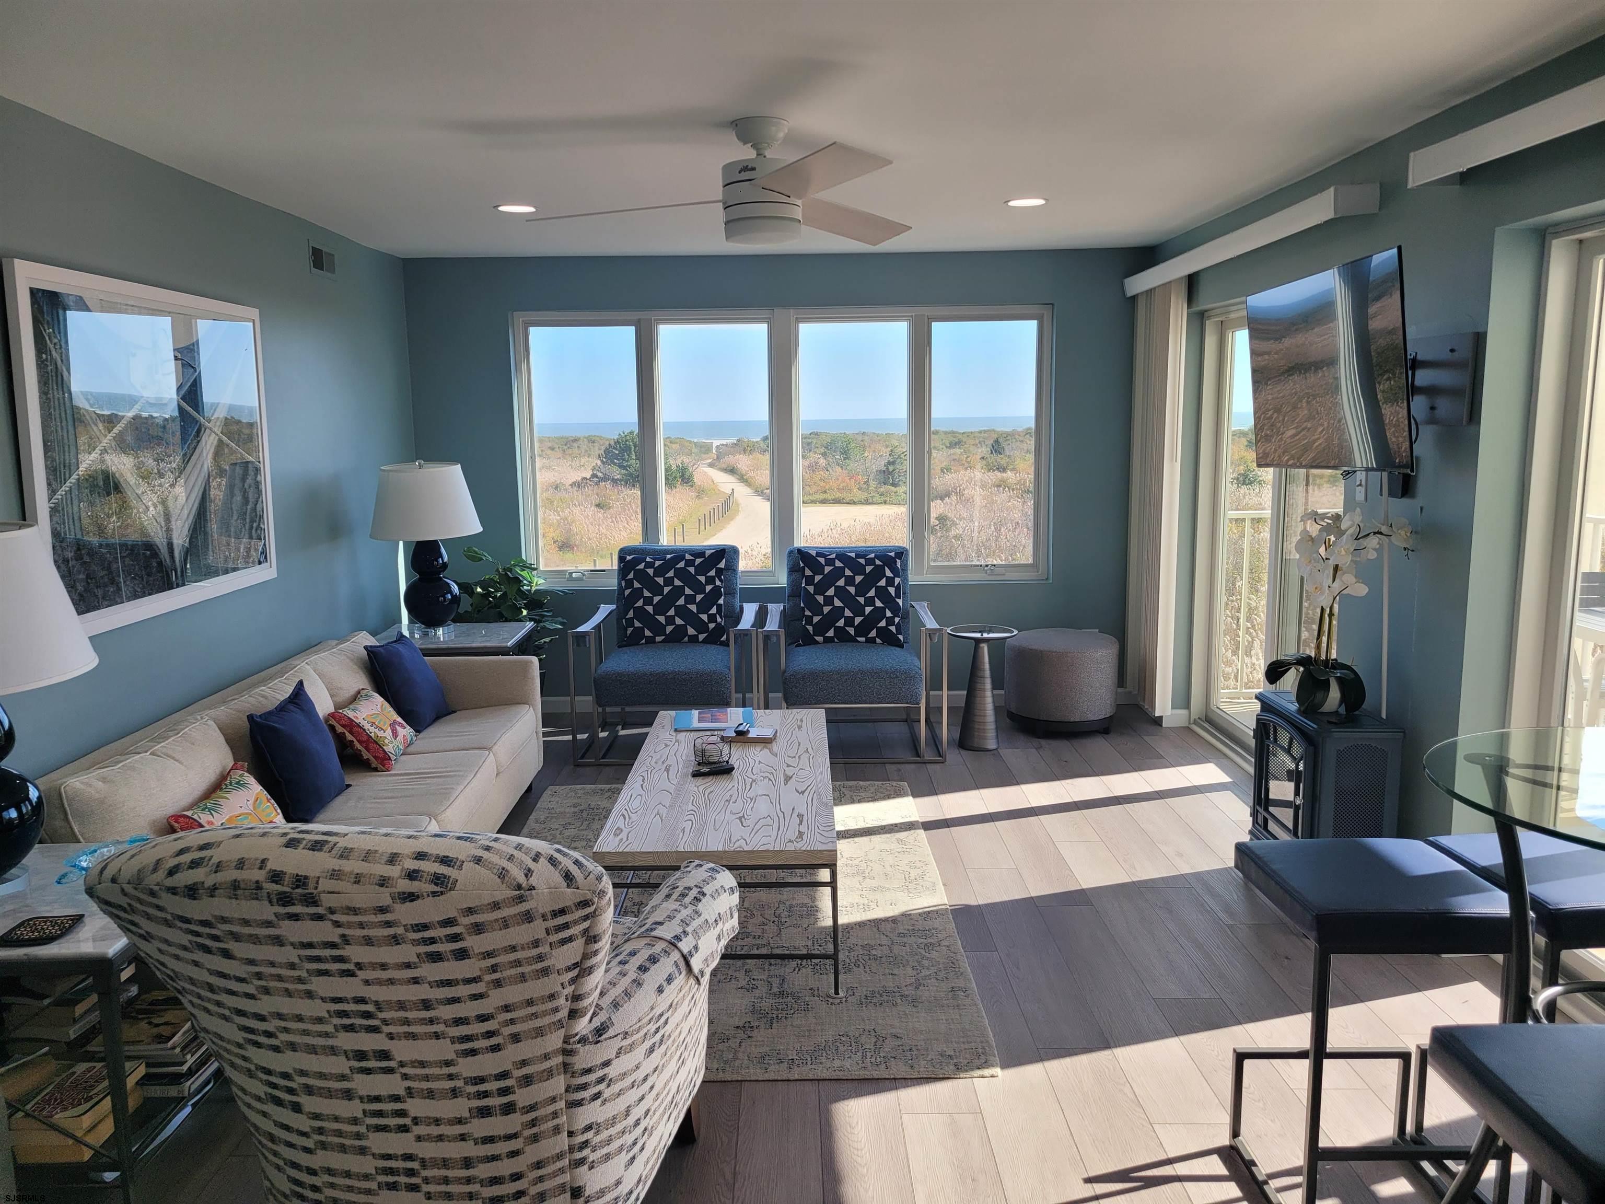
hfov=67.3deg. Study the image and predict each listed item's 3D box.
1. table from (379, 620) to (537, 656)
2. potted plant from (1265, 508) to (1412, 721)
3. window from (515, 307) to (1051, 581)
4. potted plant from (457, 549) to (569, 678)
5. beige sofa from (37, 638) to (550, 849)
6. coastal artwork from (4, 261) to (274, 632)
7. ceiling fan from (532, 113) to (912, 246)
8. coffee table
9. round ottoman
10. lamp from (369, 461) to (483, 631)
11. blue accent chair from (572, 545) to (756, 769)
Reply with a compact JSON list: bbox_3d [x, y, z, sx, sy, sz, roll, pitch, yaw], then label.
[{"bbox_3d":[-1.665,0.456,5.733,0.711,0.602,0.654,-1,9,0],"label":"table"},{"bbox_3d":[1.658,0.032,3.844,0.345,0.659,0.424,-1,9,0],"label":"potted plant"},{"bbox_3d":[-0.079,-0.804,6.292,2.739,1.411,0.109,-1,9,0],"label":"window"},{"bbox_3d":[-1.434,0.191,5.990,0.553,0.933,0.553,-1,9,0],"label":"potted plant"},{"bbox_3d":[-1.518,0.607,3.950,0.849,0.721,2.359,-1,9,0],"label":"beige sofa"},{"bbox_3d":[-1.962,-0.464,3.726,0.040,0.982,1.392,-1,9,0],"label":"coastal artwork"},{"bbox_3d":[-0.145,-1.197,3.442,1.313,0.336,1.283,-1,9,0],"label":"ceiling fan"},{"bbox_3d":[-0.238,0.770,4.119,0.668,0.423,1.617,-1,9,0],"label":"coffee table"},{"bbox_3d":[1.337,0.422,6.224,0.567,0.460,0.567,-1,9,0],"label":"round ottoman"},{"bbox_3d":[-1.776,-0.259,5.699,0.508,0.824,0.508,-1,9,0],"label":"lamp"},{"bbox_3d":[-0.623,0.221,5.750,0.829,0.923,0.809,-1,9,0],"label":"blue accent chair"}]

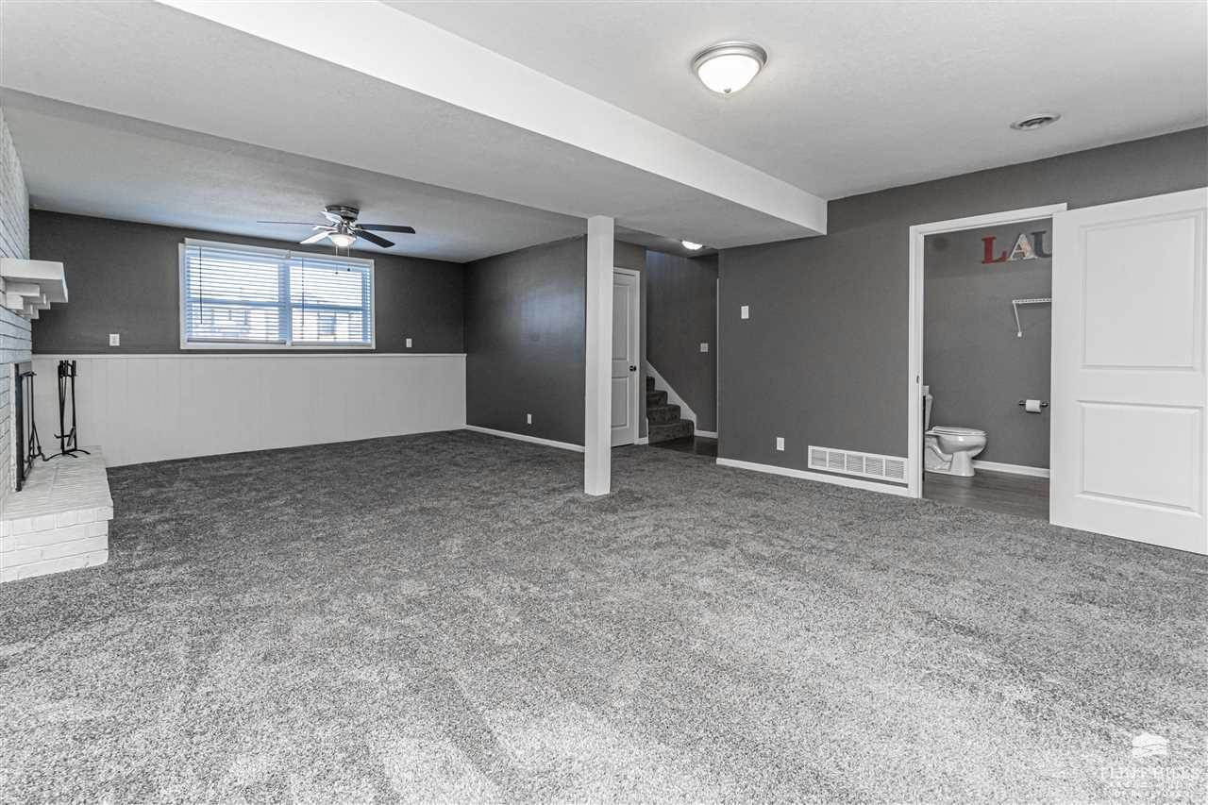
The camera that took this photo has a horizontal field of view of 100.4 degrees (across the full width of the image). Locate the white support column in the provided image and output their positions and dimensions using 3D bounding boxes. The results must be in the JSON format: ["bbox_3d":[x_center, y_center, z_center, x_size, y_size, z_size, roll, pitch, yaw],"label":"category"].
[{"bbox_3d":[-0.043,-0.382,4.202,0.150,2.275,0.150,4,6,45],"label":"white support column"}]

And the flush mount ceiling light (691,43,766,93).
[{"bbox_3d":[0.565,-1.466,2.265,0.325,0.135,0.325,0,5,0],"label":"flush mount ceiling light"}]

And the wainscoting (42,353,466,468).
[{"bbox_3d":[-3.728,-0.022,6.179,4.402,1.148,0.060,-4,6,-42],"label":"wainscoting"}]

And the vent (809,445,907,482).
[{"bbox_3d":[2.160,0.529,4.341,0.796,0.203,0.025,4,6,43],"label":"vent"}]

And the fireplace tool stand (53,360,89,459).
[{"bbox_3d":[-4.402,0.054,4.136,0.230,0.807,0.230,-5,6,-44],"label":"fireplace tool stand"}]

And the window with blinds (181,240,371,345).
[{"bbox_3d":[-3.827,-1.232,6.094,2.002,1.172,0.080,-4,6,-42],"label":"window with blinds"}]

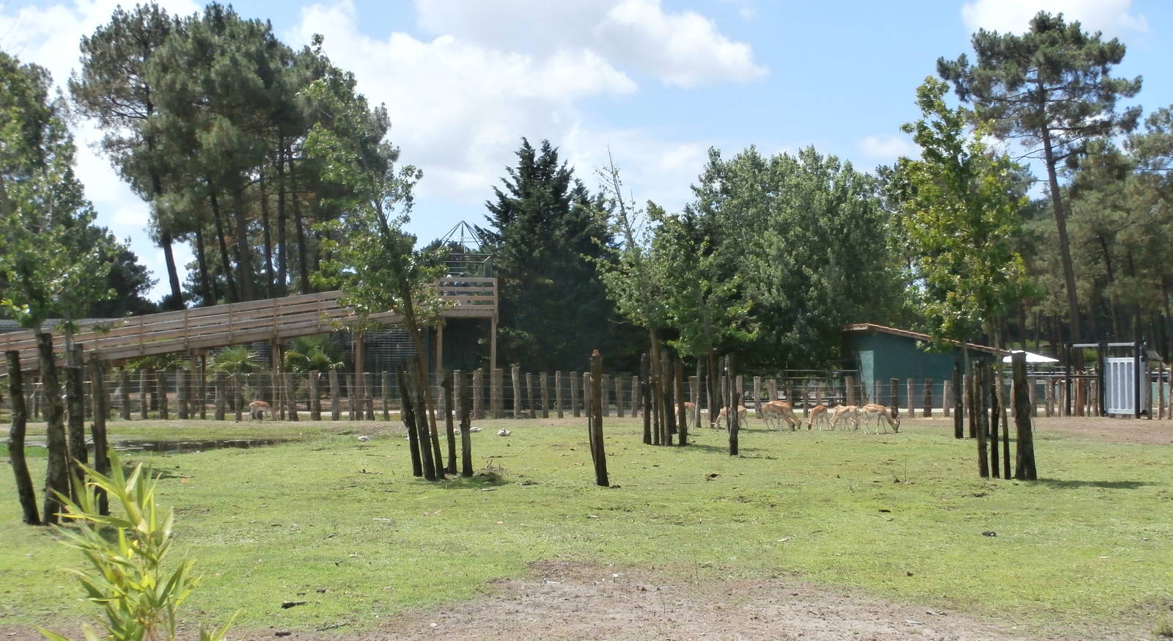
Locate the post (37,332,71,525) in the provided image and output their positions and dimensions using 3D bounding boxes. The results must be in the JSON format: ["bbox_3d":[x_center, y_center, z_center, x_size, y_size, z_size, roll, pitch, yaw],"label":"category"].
[{"bbox_3d":[-5.405,1.099,16.208,0.290,1.946,0.230,0,-2,0],"label":"post"}]

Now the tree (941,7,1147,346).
[{"bbox_3d":[18.780,-4.696,66.228,8.400,16.349,8.000,0,-2,0],"label":"tree"}]

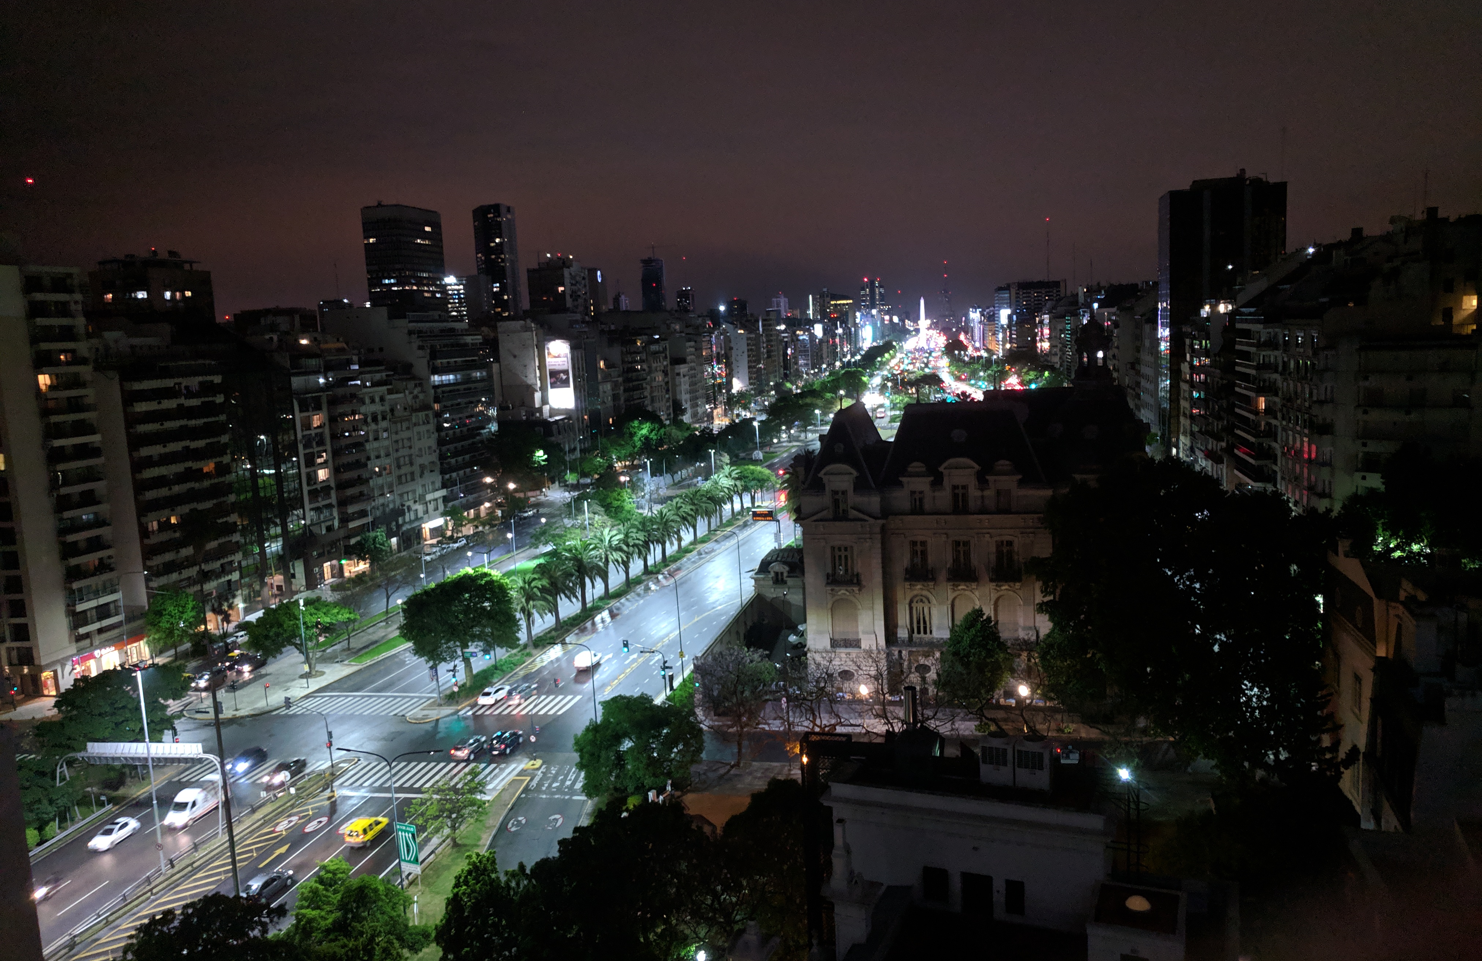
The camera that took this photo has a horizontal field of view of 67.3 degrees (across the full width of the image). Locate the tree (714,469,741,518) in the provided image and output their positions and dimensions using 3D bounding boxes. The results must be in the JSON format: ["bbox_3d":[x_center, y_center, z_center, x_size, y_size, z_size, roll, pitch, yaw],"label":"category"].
[{"bbox_3d":[-1.903,2.602,226.750,5.600,10.510,5.600,-1,8,16],"label":"tree"}]

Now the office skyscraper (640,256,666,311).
[{"bbox_3d":[-83.384,-166.868,1104.561,20.000,104.600,18.000,-1,8,14],"label":"office skyscraper"}]

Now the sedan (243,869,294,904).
[{"bbox_3d":[-33.579,28.657,79.031,1.780,1.460,4.300,-1,8,13],"label":"sedan"}]

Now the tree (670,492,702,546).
[{"bbox_3d":[-8.706,6.733,200.517,5.800,9.850,5.800,-1,8,16],"label":"tree"}]

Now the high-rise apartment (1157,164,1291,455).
[{"bbox_3d":[92.934,-27.019,216.304,20.500,62.000,14.500,-1,8,12],"label":"high-rise apartment"}]

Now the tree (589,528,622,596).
[{"bbox_3d":[-20.416,12.345,167.536,5.700,10.780,5.700,-1,8,14],"label":"tree"}]

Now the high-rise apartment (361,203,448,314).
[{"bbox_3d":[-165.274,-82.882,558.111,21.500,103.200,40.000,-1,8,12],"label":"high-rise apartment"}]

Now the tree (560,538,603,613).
[{"bbox_3d":[-22.724,13.714,159.095,6.400,10.580,6.400,-1,8,14],"label":"tree"}]

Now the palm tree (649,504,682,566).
[{"bbox_3d":[-13.279,9.300,190.337,6.000,9.910,6.000,-1,8,14],"label":"palm tree"}]

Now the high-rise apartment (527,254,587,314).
[{"bbox_3d":[-77.732,-61.906,490.026,18.000,67.280,27.000,-1,8,14],"label":"high-rise apartment"}]

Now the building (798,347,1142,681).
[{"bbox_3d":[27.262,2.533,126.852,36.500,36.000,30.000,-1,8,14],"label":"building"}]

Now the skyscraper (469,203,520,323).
[{"bbox_3d":[-171.073,-132.269,801.990,25.000,128.780,25.000,-1,8,14],"label":"skyscraper"}]

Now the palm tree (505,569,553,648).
[{"bbox_3d":[-26.387,15.872,137.896,5.900,9.860,5.900,-1,8,16],"label":"palm tree"}]

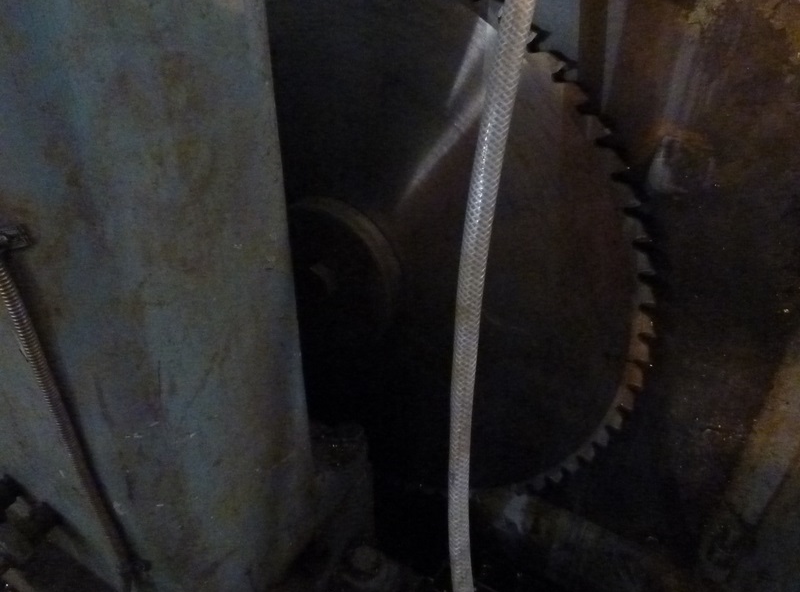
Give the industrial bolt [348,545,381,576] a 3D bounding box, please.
[{"bbox_3d":[-0.038,0.293,0.690,0.030,0.016,0.030,1,35,0],"label":"industrial bolt"}]

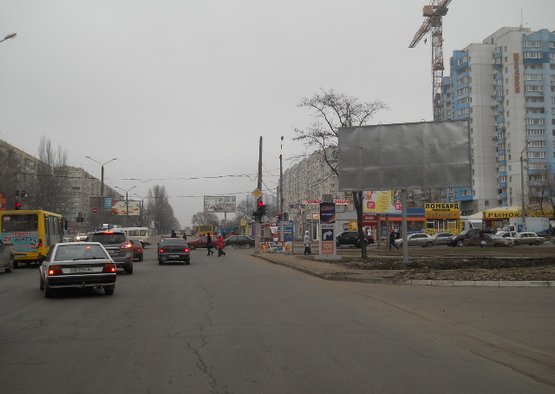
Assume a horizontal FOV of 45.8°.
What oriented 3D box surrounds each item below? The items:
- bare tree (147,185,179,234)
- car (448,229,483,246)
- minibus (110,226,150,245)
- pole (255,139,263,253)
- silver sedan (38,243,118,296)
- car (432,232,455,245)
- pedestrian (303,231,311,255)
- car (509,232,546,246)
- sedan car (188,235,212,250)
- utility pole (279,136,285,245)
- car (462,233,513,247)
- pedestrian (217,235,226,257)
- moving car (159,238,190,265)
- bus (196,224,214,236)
[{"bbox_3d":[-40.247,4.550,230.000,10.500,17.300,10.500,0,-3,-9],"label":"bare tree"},{"bbox_3d":[18.891,4.085,65.000,4.400,1.720,1.800,1,-3,-21],"label":"car"},{"bbox_3d":[-16.721,4.555,74.000,4.650,2.100,1.950,0,-4,-3],"label":"minibus"},{"bbox_3d":[-1.460,-0.153,54.500,0.420,9.500,0.420,2,-4,-8],"label":"pole"},{"bbox_3d":[-5.498,1.915,17.836,1.690,1.400,4.350,1,-3,-22],"label":"silver sedan"},{"bbox_3d":[18.588,4.688,72.500,4.500,1.460,1.750,0,-3,-9],"label":"car"},{"bbox_3d":[2.105,3.227,45.800,0.550,1.680,0.420,-1,-4,9],"label":"pedestrian"},{"bbox_3d":[26.711,4.500,70.500,4.150,1.440,1.620,0,-4,-7],"label":"car"},{"bbox_3d":[-7.132,4.636,66.300,3.950,1.420,1.600,0,-4,-7],"label":"sedan car"},{"bbox_3d":[0.479,-0.359,63.000,0.330,11.000,0.330,0,-4,-8],"label":"utility pole"},{"bbox_3d":[19.906,4.132,62.000,4.350,1.430,1.700,-3,-4,35],"label":"car"},{"bbox_3d":[-4.433,3.951,52.300,0.500,1.640,0.500,0,-4,-6],"label":"pedestrian"},{"bbox_3d":[-5.685,2.966,36.220,1.680,1.420,4.270,0,-3,-10],"label":"moving car"},{"bbox_3d":[-11.258,5.963,104.500,2.300,2.800,7.200,0,-4,-8],"label":"bus"}]

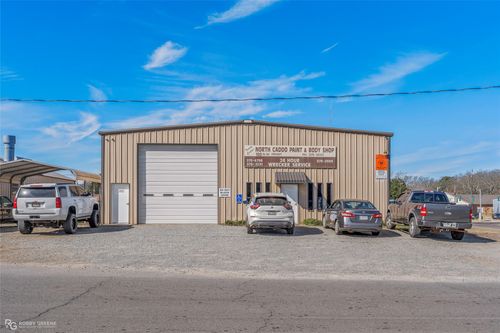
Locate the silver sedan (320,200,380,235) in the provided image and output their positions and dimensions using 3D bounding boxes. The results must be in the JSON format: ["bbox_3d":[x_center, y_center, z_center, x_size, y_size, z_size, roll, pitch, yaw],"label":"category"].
[{"bbox_3d":[4.450,2.160,20.903,1.800,1.490,4.630,0,-2,-1],"label":"silver sedan"}]

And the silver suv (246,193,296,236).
[{"bbox_3d":[0.831,2.017,20.804,1.950,1.690,4.890,0,-2,-2],"label":"silver suv"}]

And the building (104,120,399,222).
[{"bbox_3d":[-0.436,0.615,33.888,15.700,5.550,17.500,0,-2,-2],"label":"building"}]

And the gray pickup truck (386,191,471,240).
[{"bbox_3d":[7.464,1.956,20.229,2.050,1.890,5.720,0,-2,4],"label":"gray pickup truck"}]

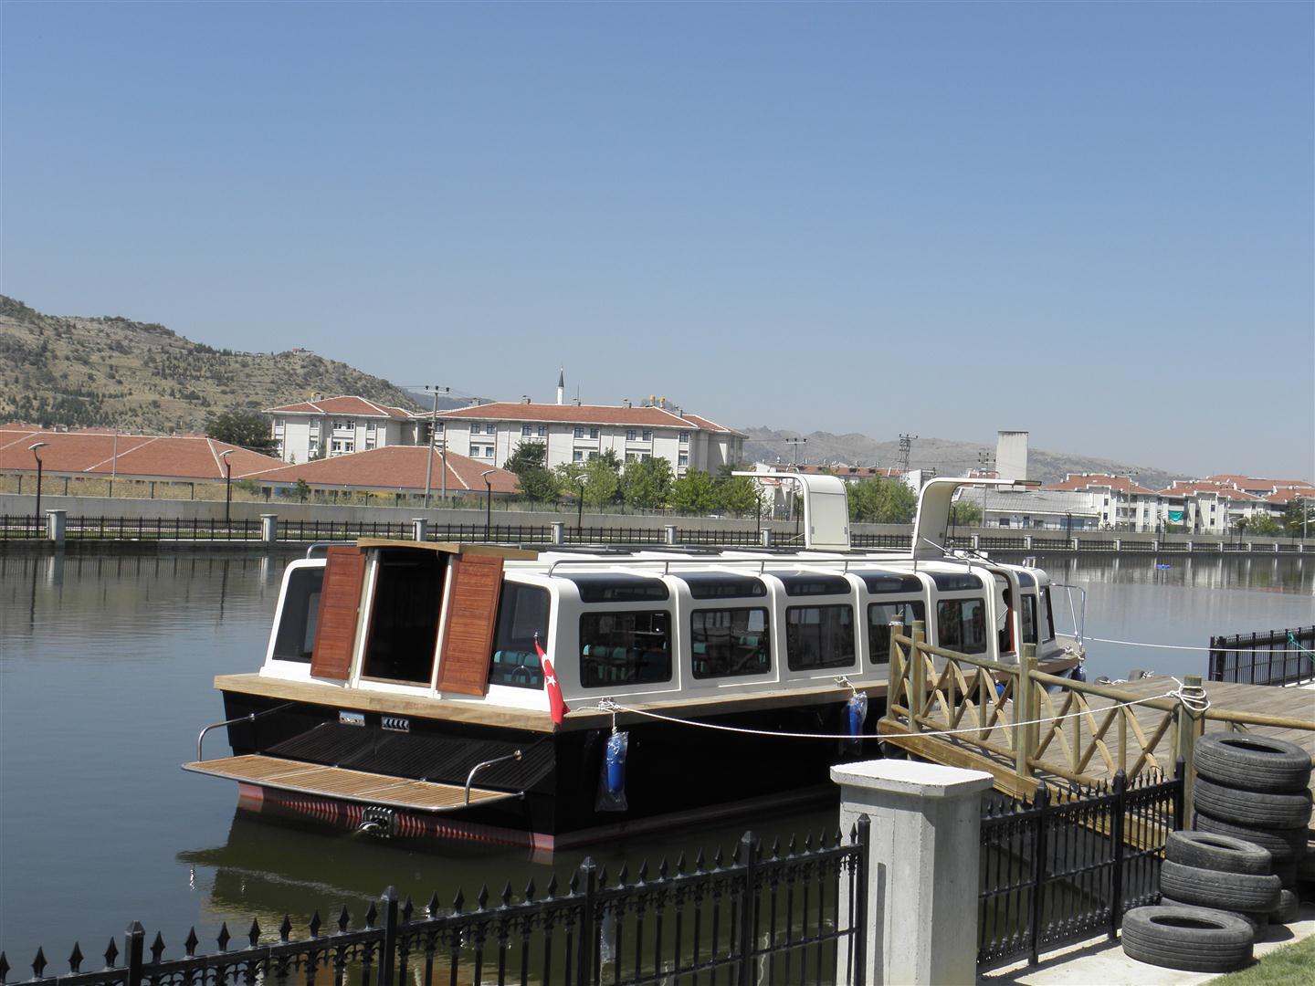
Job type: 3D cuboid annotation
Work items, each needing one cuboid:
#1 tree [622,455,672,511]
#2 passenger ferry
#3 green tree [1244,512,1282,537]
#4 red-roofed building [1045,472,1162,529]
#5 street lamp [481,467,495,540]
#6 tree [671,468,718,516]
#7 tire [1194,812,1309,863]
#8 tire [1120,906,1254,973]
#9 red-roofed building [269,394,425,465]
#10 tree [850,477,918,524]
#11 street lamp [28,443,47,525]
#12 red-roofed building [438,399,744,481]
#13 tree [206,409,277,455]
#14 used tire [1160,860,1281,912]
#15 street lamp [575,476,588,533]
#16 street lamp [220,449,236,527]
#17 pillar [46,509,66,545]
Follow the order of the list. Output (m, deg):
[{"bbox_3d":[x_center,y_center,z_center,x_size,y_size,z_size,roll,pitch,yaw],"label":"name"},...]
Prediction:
[{"bbox_3d":[-0.766,-0.605,152.000,4.030,4.433,4.030,2,0,0],"label":"tree"},{"bbox_3d":[1.024,1.254,19.122,3.528,2.940,12.789,2,-1,35],"label":"passenger ferry"},{"bbox_3d":[95.343,5.636,305.000,6.000,5.500,6.000,3,0,0],"label":"green tree"},{"bbox_3d":[88.883,2.428,388.000,23.500,12.400,14.000,3,0,0],"label":"red-roofed building"},{"bbox_3d":[-8.200,0.548,94.000,0.720,3.450,0.450,3,0,29],"label":"street lamp"},{"bbox_3d":[2.918,0.000,155.000,3.781,3.822,3.781,2,0,0],"label":"tree"},{"bbox_3d":[3.448,1.984,11.250,0.660,0.200,0.660,2,0,0],"label":"tire"},{"bbox_3d":[2.661,2.237,9.732,0.640,0.210,0.640,3,0,0],"label":"tire"},{"bbox_3d":[-44.600,-6.176,274.000,18.500,14.600,15.000,3,0,14],"label":"red-roofed building"},{"bbox_3d":[21.816,0.793,187.000,6.545,4.561,6.545,2,0,0],"label":"tree"},{"bbox_3d":[-24.589,-0.122,77.000,0.800,3.750,0.300,2,-1,30],"label":"street lamp"},{"bbox_3d":[-8.700,-4.927,262.000,37.000,15.200,23.000,3,0,14],"label":"red-roofed building"},{"bbox_3d":[-49.825,-4.681,232.000,8.600,10.800,8.600,3,0,0],"label":"tree"},{"bbox_3d":[3.054,2.116,10.510,0.630,0.205,0.630,3,0,0],"label":"used tire"},{"bbox_3d":[-4.827,0.750,123.000,0.800,3.750,0.300,2,-1,30],"label":"street lamp"},{"bbox_3d":[-19.062,-0.228,86.000,0.720,3.450,0.450,3,0,29],"label":"street lamp"},{"bbox_3d":[-22.646,1.258,73.000,0.550,1.280,0.550,2,-1,30],"label":"pillar"}]

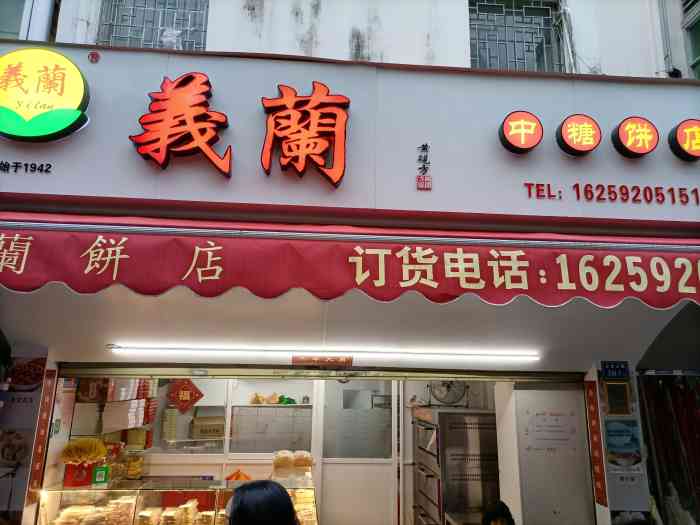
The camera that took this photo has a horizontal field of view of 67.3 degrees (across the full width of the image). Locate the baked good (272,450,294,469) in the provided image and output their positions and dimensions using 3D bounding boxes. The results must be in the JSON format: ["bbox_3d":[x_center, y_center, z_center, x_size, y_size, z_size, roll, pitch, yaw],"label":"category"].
[{"bbox_3d":[-0.477,1.424,3.800,0.142,0.108,0.140,2,-14,-4],"label":"baked good"}]

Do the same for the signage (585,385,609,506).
[{"bbox_3d":[1.744,1.266,3.719,0.012,0.819,0.159,2,-14,-4],"label":"signage"}]

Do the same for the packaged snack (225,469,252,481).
[{"bbox_3d":[-0.820,1.562,3.845,0.170,0.085,0.130,2,-14,-4],"label":"packaged snack"}]

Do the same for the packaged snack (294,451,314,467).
[{"bbox_3d":[-0.341,1.422,3.810,0.135,0.098,0.140,2,-14,-4],"label":"packaged snack"}]

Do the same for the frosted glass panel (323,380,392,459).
[{"bbox_3d":[0.083,1.554,5.303,0.687,0.798,0.030,2,-14,-4],"label":"frosted glass panel"}]

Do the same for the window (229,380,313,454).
[{"bbox_3d":[-0.785,1.509,5.252,0.841,0.763,0.050,2,-14,-4],"label":"window"}]

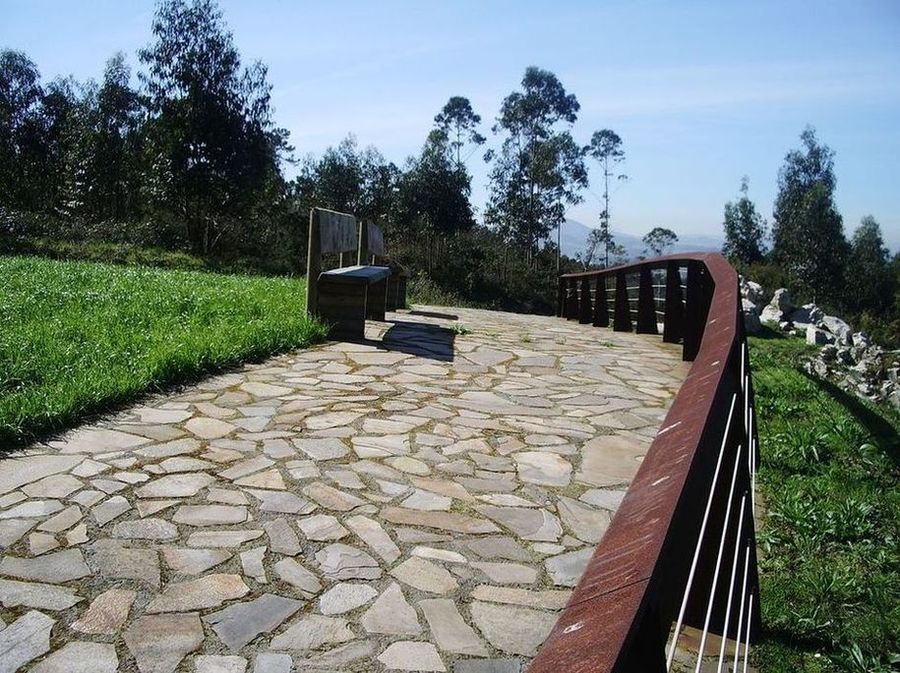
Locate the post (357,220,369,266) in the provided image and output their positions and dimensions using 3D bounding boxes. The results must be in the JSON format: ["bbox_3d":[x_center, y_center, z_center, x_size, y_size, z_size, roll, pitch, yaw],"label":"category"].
[{"bbox_3d":[-0.895,-0.726,9.300,0.090,0.900,0.100,1,6,0],"label":"post"}]

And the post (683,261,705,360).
[{"bbox_3d":[2.296,-0.237,8.450,0.240,0.910,0.120,2,6,11],"label":"post"}]

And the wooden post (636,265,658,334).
[{"bbox_3d":[2.570,-0.474,11.800,0.240,0.910,0.120,1,6,2],"label":"wooden post"}]

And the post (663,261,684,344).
[{"bbox_3d":[2.524,-0.380,10.150,0.240,0.910,0.120,2,6,6],"label":"post"}]

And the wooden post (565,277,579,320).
[{"bbox_3d":[2.587,-0.803,19.200,0.240,0.910,0.120,1,6,2],"label":"wooden post"}]

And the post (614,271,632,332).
[{"bbox_3d":[2.596,-0.524,13.600,0.240,0.910,0.120,1,6,2],"label":"post"}]

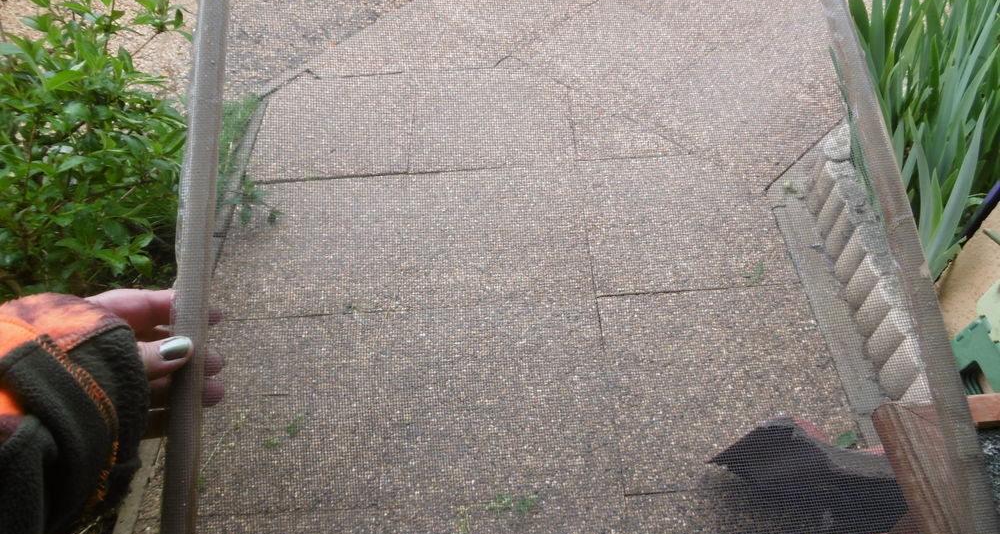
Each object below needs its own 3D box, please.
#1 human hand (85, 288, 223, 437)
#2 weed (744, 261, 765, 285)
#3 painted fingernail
[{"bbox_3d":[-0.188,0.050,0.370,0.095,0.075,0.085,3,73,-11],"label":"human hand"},{"bbox_3d":[0.622,0.015,1.693,0.048,0.040,0.047,-6,51,0],"label":"weed"},{"bbox_3d":[-0.159,0.040,0.340,0.015,0.004,0.013,-11,65,3],"label":"painted fingernail"}]

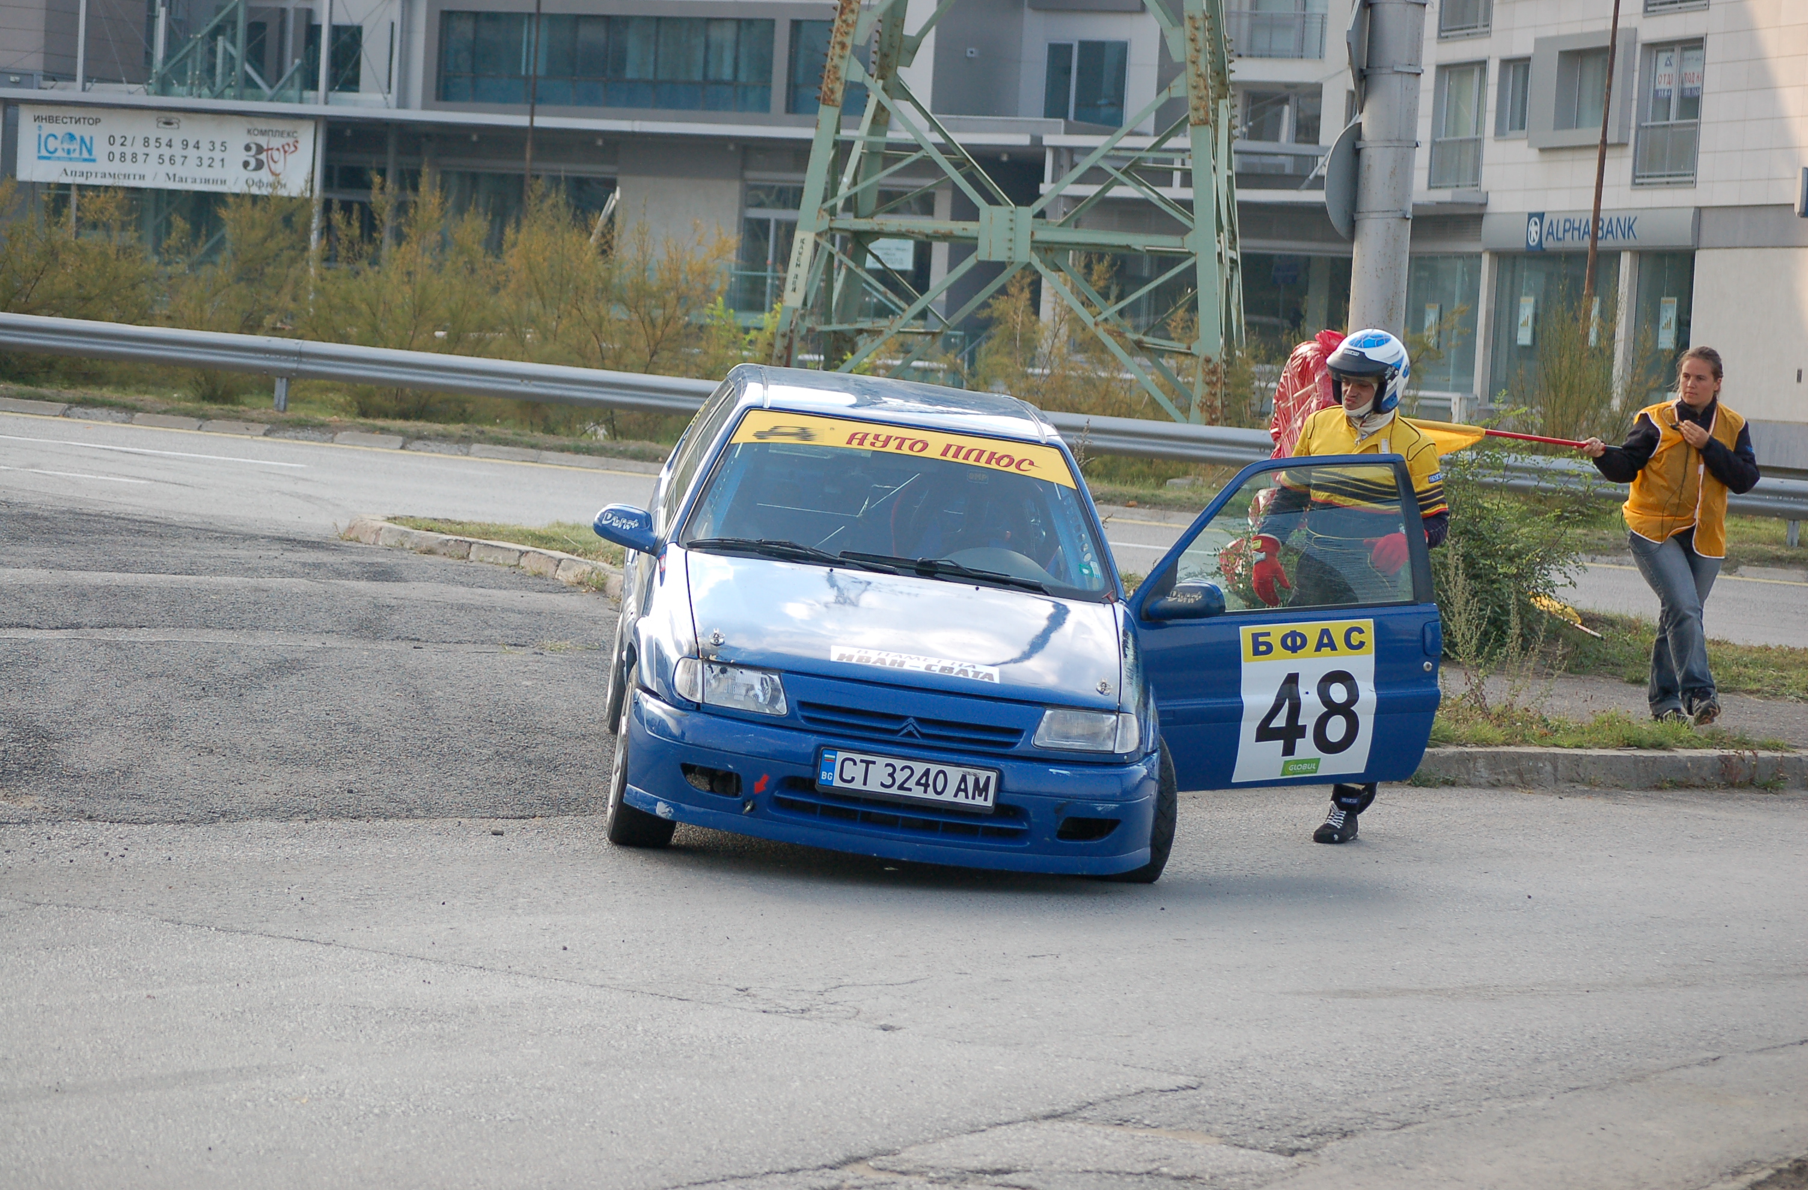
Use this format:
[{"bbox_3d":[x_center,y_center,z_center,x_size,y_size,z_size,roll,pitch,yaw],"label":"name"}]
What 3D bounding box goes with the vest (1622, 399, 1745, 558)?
[{"bbox_3d":[3.390,-0.507,21.600,0.480,0.670,0.280,3,3,-9],"label":"vest"}]

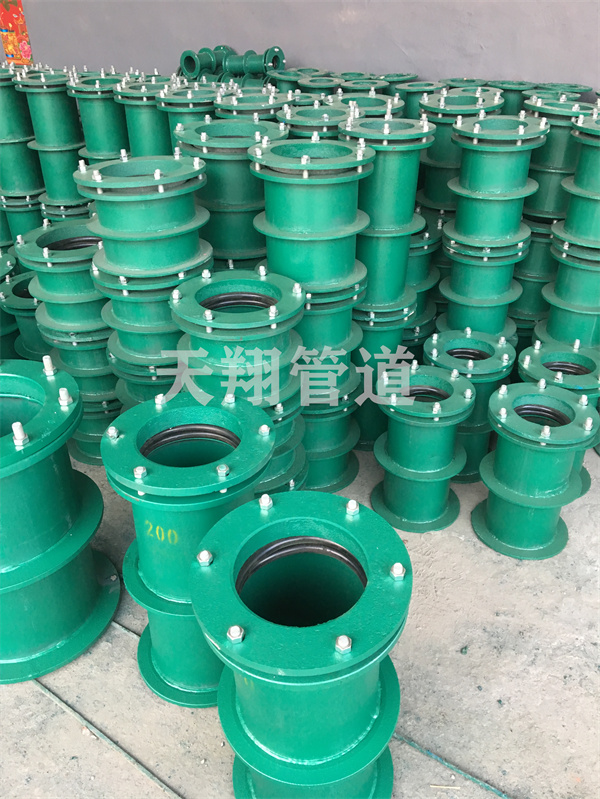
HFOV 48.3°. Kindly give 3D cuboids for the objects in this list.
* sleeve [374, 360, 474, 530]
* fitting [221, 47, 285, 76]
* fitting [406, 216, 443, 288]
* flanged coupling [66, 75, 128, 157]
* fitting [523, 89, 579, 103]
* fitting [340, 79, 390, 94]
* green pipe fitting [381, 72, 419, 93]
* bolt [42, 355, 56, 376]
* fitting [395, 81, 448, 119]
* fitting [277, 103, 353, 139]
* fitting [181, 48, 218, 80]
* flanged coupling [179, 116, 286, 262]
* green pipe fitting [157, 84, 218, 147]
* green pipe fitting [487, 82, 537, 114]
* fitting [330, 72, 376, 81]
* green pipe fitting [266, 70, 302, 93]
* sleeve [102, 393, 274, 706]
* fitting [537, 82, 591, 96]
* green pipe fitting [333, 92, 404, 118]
[{"bbox_3d":[0.382,0.143,2.115,0.291,0.475,0.291,-1,32,0],"label":"sleeve"},{"bbox_3d":[-0.264,-1.964,3.892,0.362,0.158,0.158,24,40,33],"label":"fitting"},{"bbox_3d":[0.328,-0.437,2.313,0.325,0.335,0.325,-2,33,0],"label":"fitting"},{"bbox_3d":[-0.825,-1.116,2.948,0.285,0.515,0.285,-2,33,0],"label":"flanged coupling"},{"bbox_3d":[1.026,-1.101,2.814,0.226,0.330,0.226,-1,33,0],"label":"fitting"},{"bbox_3d":[0.306,-1.322,3.191,0.226,0.330,0.226,-1,33,0],"label":"fitting"},{"bbox_3d":[0.414,-1.230,2.962,0.195,0.360,0.195,-2,33,0],"label":"green pipe fitting"},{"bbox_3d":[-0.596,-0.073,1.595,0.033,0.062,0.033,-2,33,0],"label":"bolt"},{"bbox_3d":[0.542,-1.254,3.068,0.226,0.330,0.226,-1,33,0],"label":"fitting"},{"bbox_3d":[0.071,-0.788,2.246,0.287,0.360,0.287,-1,33,0],"label":"fitting"},{"bbox_3d":[-0.563,-2.084,4.138,0.156,0.156,0.328,20,38,31],"label":"fitting"},{"bbox_3d":[-0.192,-0.637,2.016,0.334,0.332,0.334,-2,33,0],"label":"flanged coupling"},{"bbox_3d":[-0.402,-1.031,2.636,0.287,0.360,0.287,-1,33,0],"label":"green pipe fitting"},{"bbox_3d":[0.972,-1.296,3.143,0.226,0.330,0.226,-1,33,0],"label":"green pipe fitting"},{"bbox_3d":[0.267,-1.451,3.388,0.226,0.330,0.226,-1,33,0],"label":"fitting"},{"bbox_3d":[-0.052,-1.364,3.237,0.195,0.360,0.195,-2,33,0],"label":"green pipe fitting"},{"bbox_3d":[-0.241,0.358,1.606,0.369,0.682,0.369,-1,31,0],"label":"sleeve"},{"bbox_3d":[0.982,-1.002,2.570,0.195,0.360,0.195,-2,33,0],"label":"fitting"},{"bbox_3d":[0.231,-0.921,2.450,0.287,0.360,0.287,-1,33,0],"label":"green pipe fitting"}]

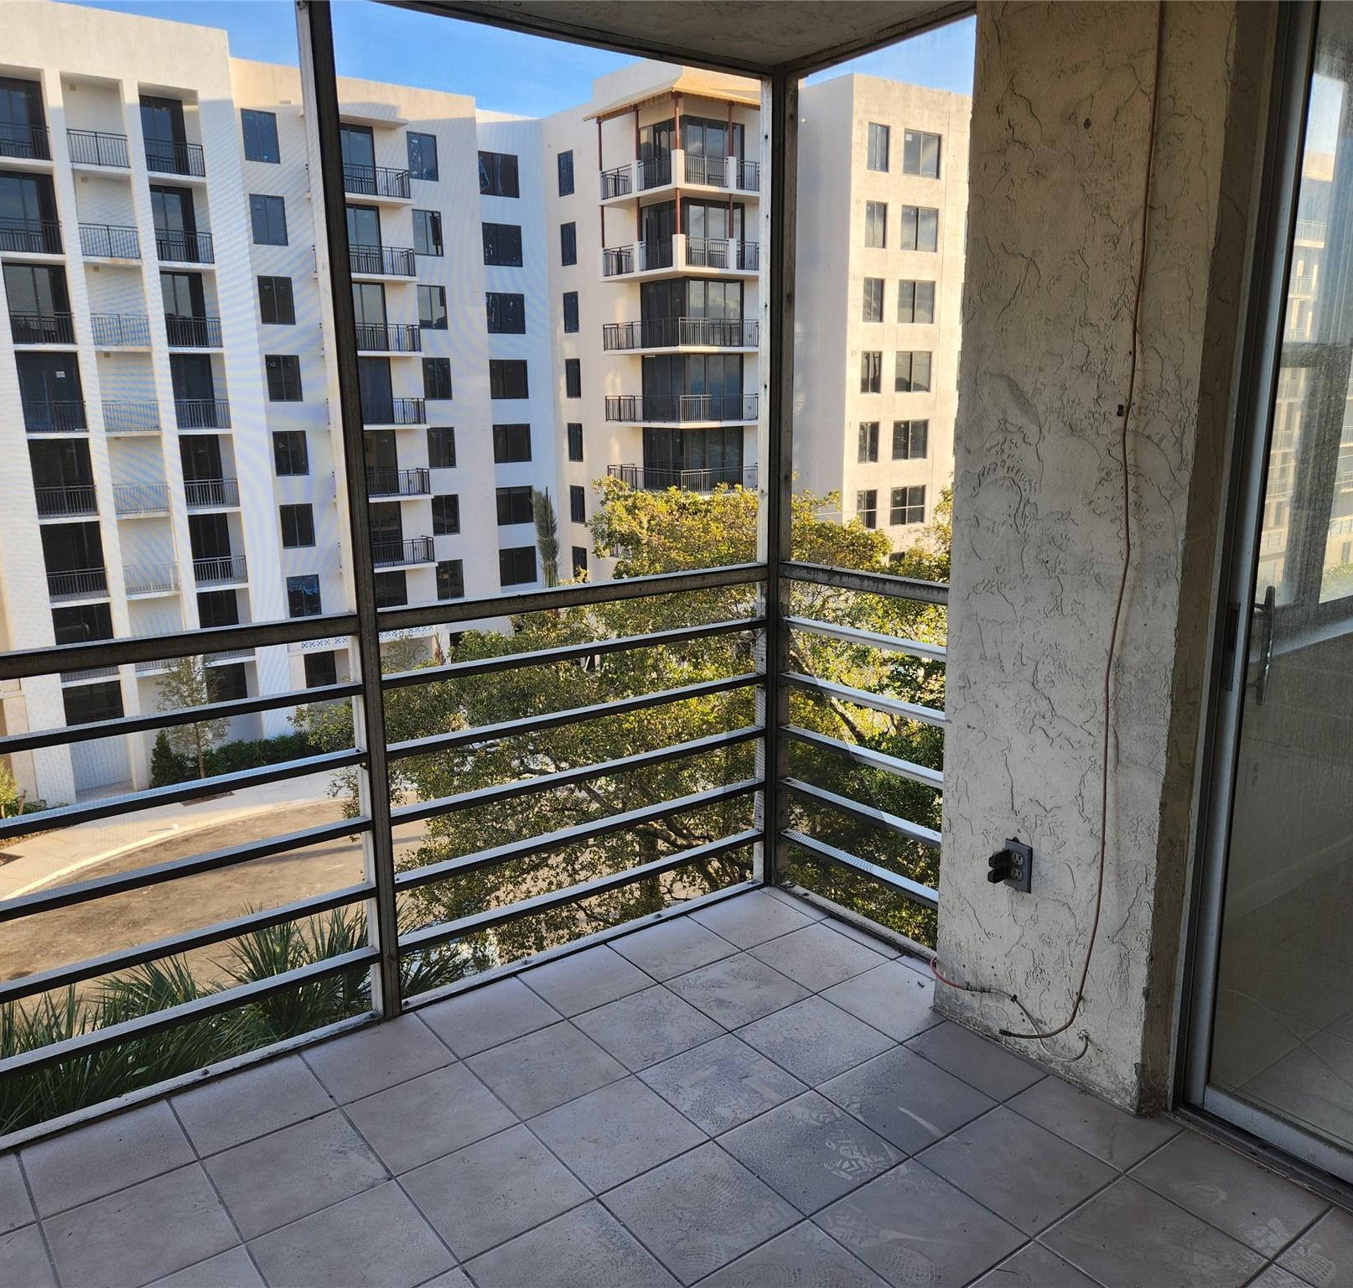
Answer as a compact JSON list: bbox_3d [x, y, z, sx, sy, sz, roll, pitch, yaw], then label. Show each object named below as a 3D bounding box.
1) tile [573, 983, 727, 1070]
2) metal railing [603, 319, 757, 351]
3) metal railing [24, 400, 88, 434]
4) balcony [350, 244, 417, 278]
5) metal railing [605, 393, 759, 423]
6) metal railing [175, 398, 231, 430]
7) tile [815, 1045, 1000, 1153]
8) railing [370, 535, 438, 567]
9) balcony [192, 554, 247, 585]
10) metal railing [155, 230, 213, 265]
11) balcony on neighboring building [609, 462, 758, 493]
[{"bbox_3d":[-0.074,0.996,2.961,0.303,0.012,0.303,-9,16,-36],"label":"tile"},{"bbox_3d":[0.476,-12.993,48.175,4.828,1.075,5.364,-10,15,-35],"label":"metal railing"},{"bbox_3d":[-22.376,-8.153,41.065,1.984,1.200,1.500,-10,16,-34],"label":"metal railing"},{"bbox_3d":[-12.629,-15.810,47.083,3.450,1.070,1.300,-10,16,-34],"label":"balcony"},{"bbox_3d":[0.690,-10.160,49.023,5.310,1.080,5.310,-10,16,-36],"label":"metal railing"},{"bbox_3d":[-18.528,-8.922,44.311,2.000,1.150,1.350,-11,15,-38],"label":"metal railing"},{"bbox_3d":[0.541,1.069,2.685,0.302,0.010,0.302,-10,16,-36],"label":"tile"},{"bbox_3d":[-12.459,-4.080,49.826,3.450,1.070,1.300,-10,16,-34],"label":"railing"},{"bbox_3d":[-17.905,-2.876,44.731,1.965,1.070,0.070,-10,16,-34],"label":"balcony"},{"bbox_3d":[-18.061,-14.615,41.988,1.965,1.070,0.070,-10,16,-34],"label":"metal railing"},{"bbox_3d":[0.220,-7.183,50.048,4.088,1.070,5.575,-10,16,-34],"label":"balcony on neighboring building"}]

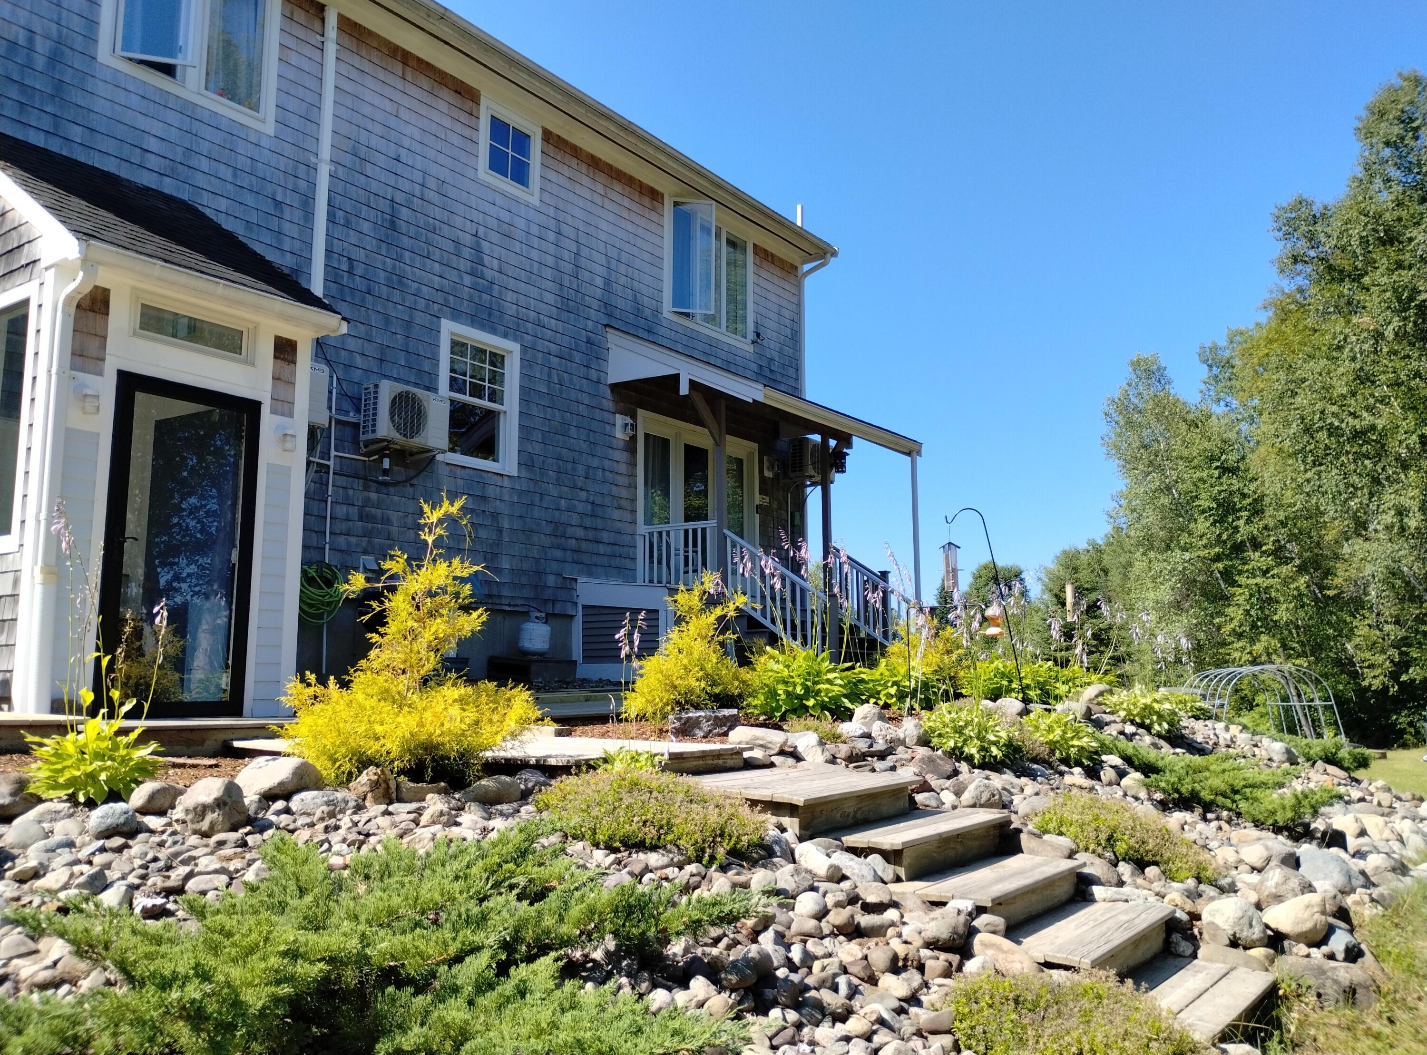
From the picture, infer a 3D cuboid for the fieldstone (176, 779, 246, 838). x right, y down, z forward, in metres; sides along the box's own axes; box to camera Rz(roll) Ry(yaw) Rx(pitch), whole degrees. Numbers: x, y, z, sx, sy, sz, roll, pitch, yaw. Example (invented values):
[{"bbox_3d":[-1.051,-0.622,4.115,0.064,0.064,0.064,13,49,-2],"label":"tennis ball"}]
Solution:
[{"bbox_3d":[-1.498,0.839,3.450,0.215,0.180,0.195,3,-8,-23],"label":"fieldstone"}]

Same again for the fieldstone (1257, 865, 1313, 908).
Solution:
[{"bbox_3d":[2.524,1.595,5.100,0.260,0.210,0.230,-4,-9,25],"label":"fieldstone"}]

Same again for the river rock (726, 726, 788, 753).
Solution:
[{"bbox_3d":[0.244,1.176,6.400,0.330,0.150,0.210,0,-8,2],"label":"river rock"}]

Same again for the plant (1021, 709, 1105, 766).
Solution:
[{"bbox_3d":[2.056,1.234,6.800,0.480,0.330,0.480,-2,-8,16],"label":"plant"}]

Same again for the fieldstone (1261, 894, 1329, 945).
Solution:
[{"bbox_3d":[2.419,1.626,4.800,0.265,0.185,0.230,-4,-9,26],"label":"fieldstone"}]

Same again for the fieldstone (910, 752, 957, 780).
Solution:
[{"bbox_3d":[0.991,1.076,5.200,0.205,0.130,0.165,-1,-8,10],"label":"fieldstone"}]

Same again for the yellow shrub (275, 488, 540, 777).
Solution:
[{"bbox_3d":[-1.296,0.480,4.950,1.060,1.150,1.050,2,-8,-14],"label":"yellow shrub"}]

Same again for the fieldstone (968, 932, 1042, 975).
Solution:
[{"bbox_3d":[0.883,1.292,3.500,0.220,0.125,0.170,-2,-8,13],"label":"fieldstone"}]

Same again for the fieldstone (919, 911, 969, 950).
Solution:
[{"bbox_3d":[0.719,1.256,3.600,0.150,0.118,0.125,-2,-8,11],"label":"fieldstone"}]

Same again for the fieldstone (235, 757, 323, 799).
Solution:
[{"bbox_3d":[-1.785,1.031,4.750,0.350,0.165,0.260,3,-9,-20],"label":"fieldstone"}]

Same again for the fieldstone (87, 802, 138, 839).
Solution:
[{"bbox_3d":[-2.097,1.019,4.030,0.170,0.125,0.140,4,-9,-27],"label":"fieldstone"}]

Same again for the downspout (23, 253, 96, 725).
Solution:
[{"bbox_3d":[-3.666,-0.253,6.514,0.300,2.570,0.140,-7,-11,36],"label":"downspout"}]

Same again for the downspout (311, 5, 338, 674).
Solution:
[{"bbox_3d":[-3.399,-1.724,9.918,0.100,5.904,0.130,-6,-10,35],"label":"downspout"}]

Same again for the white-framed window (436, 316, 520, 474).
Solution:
[{"bbox_3d":[-2.338,-1.282,11.606,0.060,1.410,1.050,-7,-11,36],"label":"white-framed window"}]

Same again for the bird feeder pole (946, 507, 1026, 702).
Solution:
[{"bbox_3d":[2.123,0.617,9.000,0.620,1.570,0.200,-2,-9,13],"label":"bird feeder pole"}]

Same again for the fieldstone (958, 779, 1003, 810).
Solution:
[{"bbox_3d":[1.155,1.158,5.000,0.190,0.140,0.165,-2,-8,13],"label":"fieldstone"}]

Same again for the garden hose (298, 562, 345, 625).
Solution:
[{"bbox_3d":[-3.372,0.556,9.783,0.190,0.530,0.440,-7,-11,36],"label":"garden hose"}]

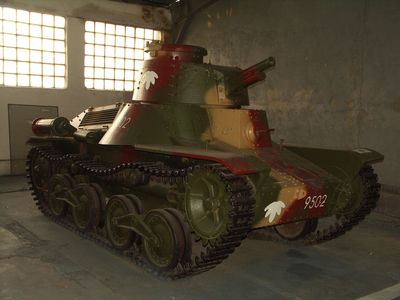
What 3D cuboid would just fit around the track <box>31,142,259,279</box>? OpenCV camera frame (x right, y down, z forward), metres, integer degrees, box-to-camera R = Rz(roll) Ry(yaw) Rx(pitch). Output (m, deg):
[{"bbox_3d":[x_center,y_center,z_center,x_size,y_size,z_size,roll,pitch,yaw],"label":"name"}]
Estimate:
[{"bbox_3d":[-1.027,0.490,5.545,0.274,1.127,4.361,-3,8,-38],"label":"track"}]

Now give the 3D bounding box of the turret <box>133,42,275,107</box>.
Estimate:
[{"bbox_3d":[0.072,-0.869,5.639,1.313,0.706,1.970,-4,8,-41],"label":"turret"}]

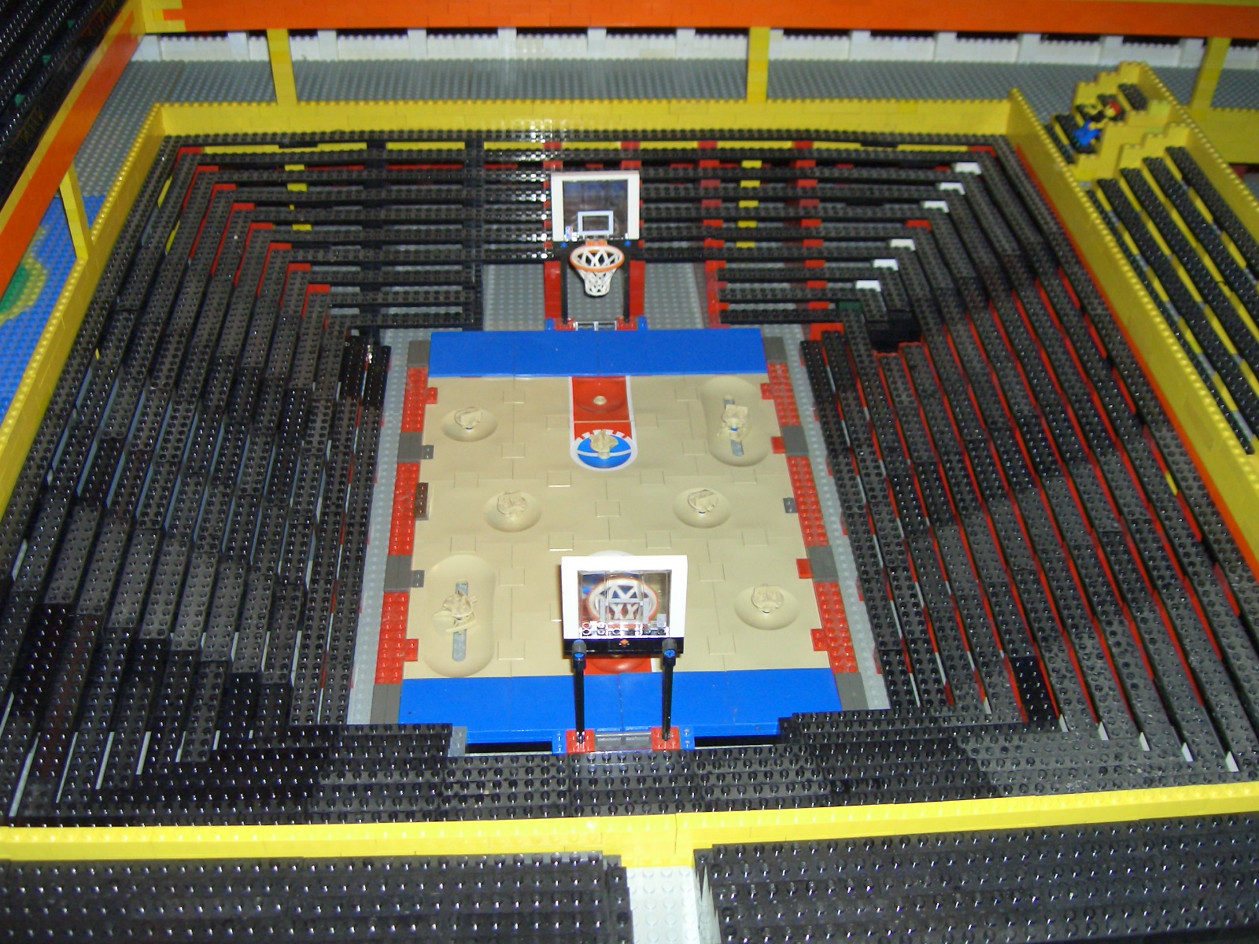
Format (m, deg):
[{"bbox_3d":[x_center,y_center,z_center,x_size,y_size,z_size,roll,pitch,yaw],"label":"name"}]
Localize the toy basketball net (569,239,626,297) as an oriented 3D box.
[{"bbox_3d":[-0.024,-0.150,1.064,0.040,0.031,0.040,-1,40,-3],"label":"toy basketball net"}]

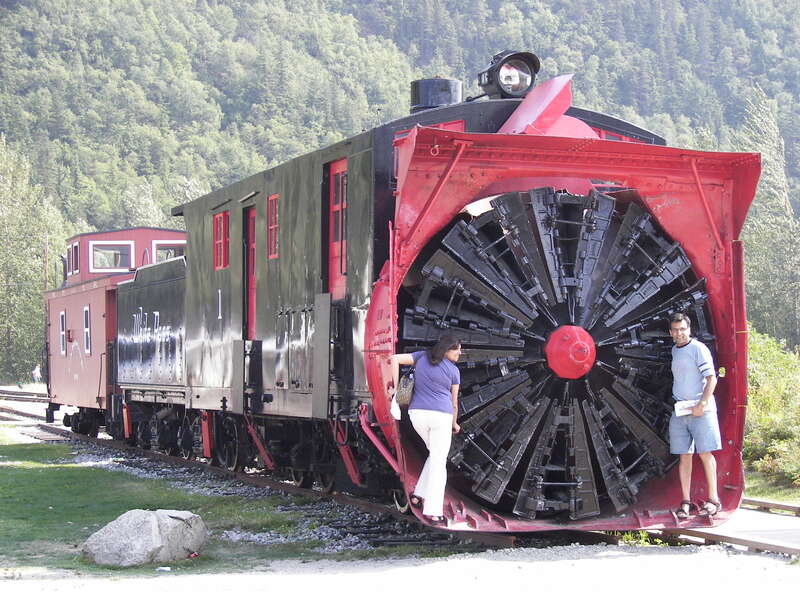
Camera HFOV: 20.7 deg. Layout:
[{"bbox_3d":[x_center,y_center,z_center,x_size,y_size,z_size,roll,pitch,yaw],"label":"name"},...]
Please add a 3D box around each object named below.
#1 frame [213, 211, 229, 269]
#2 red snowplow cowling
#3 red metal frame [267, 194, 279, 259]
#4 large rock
[{"bbox_3d":[-2.151,-0.715,26.832,0.080,0.680,0.980,0,-2,-16],"label":"frame"},{"bbox_3d":[1.391,-0.022,19.251,3.100,3.950,1.750,0,-2,-16],"label":"red snowplow cowling"},{"bbox_3d":[-1.351,-0.797,23.953,0.080,0.680,0.620,0,-2,-16],"label":"red metal frame"},{"bbox_3d":[-2.110,1.961,18.130,1.030,0.450,0.750,0,-2,-7],"label":"large rock"}]

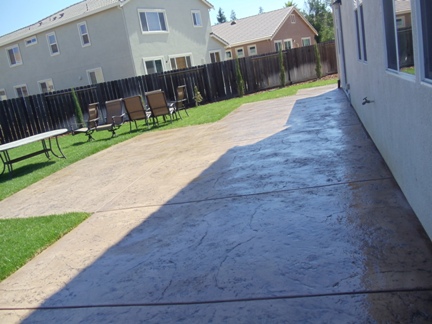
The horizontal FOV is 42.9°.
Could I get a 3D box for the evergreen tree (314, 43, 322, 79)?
[{"bbox_3d":[5.154,-5.129,27.835,0.320,1.770,0.320,-6,11,11],"label":"evergreen tree"}]

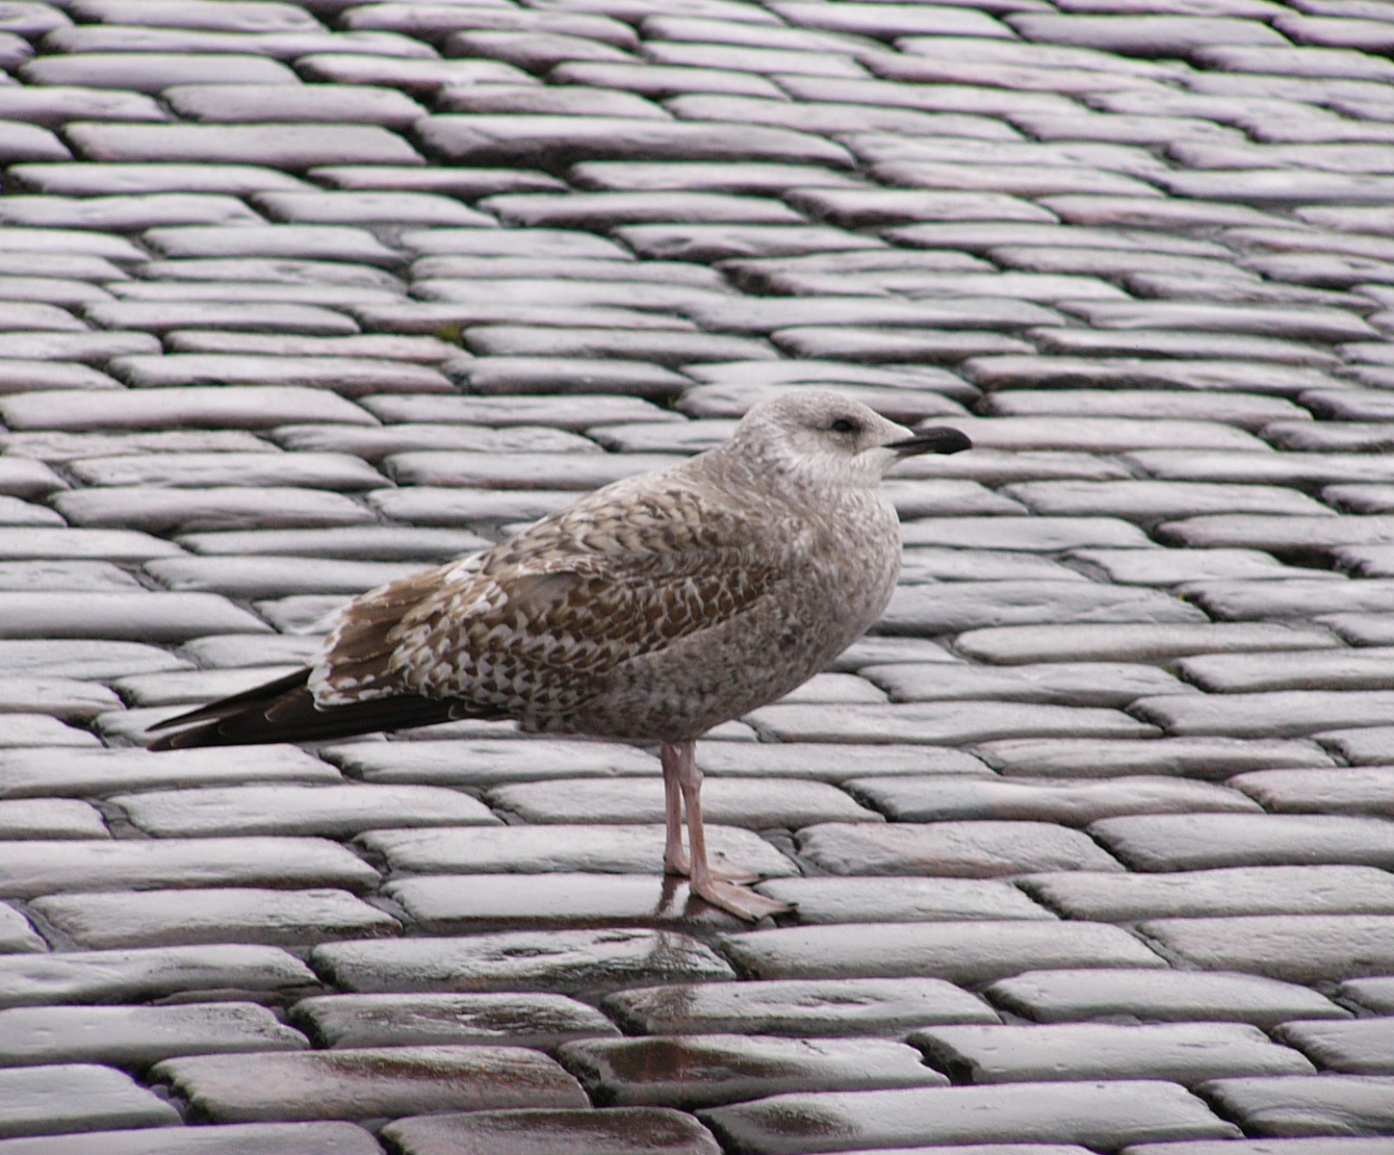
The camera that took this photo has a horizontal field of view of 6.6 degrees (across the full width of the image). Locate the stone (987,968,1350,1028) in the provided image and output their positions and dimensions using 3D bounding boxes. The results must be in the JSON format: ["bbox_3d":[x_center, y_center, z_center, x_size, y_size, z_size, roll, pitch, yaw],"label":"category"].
[{"bbox_3d":[0.260,0.292,6.847,0.197,0.110,0.117,1,12,-17],"label":"stone"}]

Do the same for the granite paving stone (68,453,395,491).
[{"bbox_3d":[-0.320,-0.018,8.116,0.210,0.110,0.111,1,12,-17],"label":"granite paving stone"}]

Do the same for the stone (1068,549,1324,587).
[{"bbox_3d":[0.332,0.046,8.066,0.150,0.110,0.109,1,12,-17],"label":"stone"}]

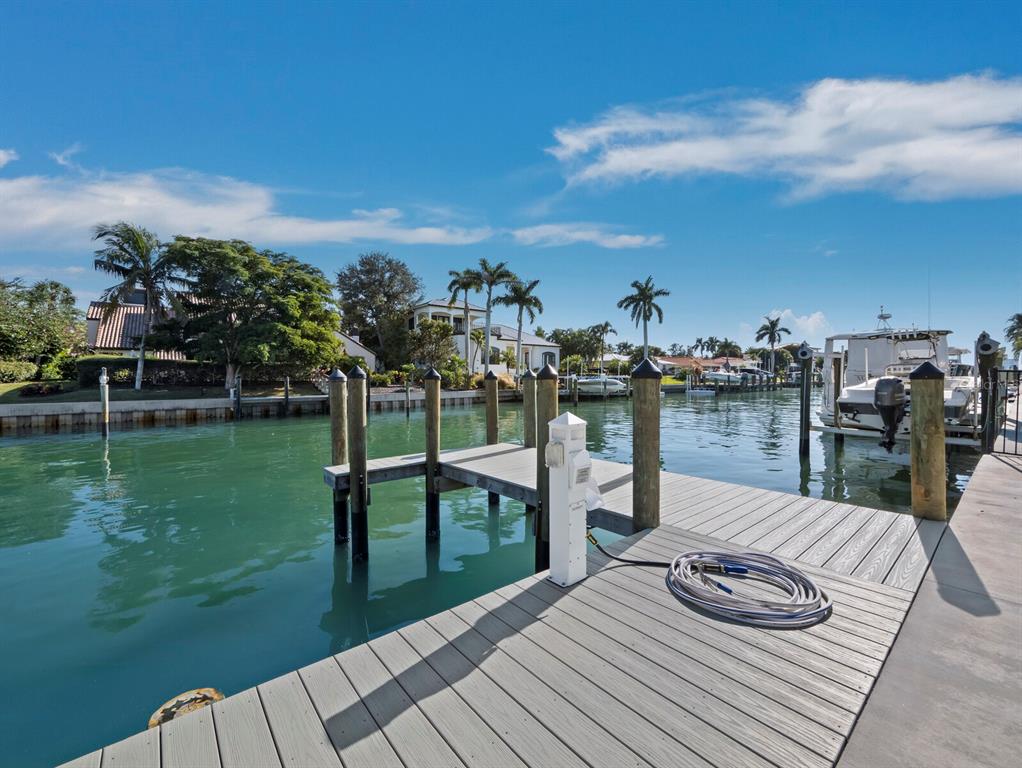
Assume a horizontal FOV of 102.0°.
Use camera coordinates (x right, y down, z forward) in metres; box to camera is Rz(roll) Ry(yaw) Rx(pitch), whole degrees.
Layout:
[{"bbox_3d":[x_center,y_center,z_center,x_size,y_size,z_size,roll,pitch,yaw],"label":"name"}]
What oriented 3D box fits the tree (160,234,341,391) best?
[{"bbox_3d":[-20.029,-5.536,31.800,12.800,11.600,11.800,0,0,-32],"label":"tree"}]

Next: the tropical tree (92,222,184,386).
[{"bbox_3d":[-22.900,-4.800,25.500,4.800,10.400,4.800,-1,1,-40],"label":"tropical tree"}]

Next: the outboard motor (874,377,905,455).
[{"bbox_3d":[9.301,0.748,10.150,0.850,1.820,0.600,0,0,-39],"label":"outboard motor"}]

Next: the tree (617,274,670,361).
[{"bbox_3d":[18.721,-7.502,58.000,7.400,15.000,7.400,0,0,18],"label":"tree"}]

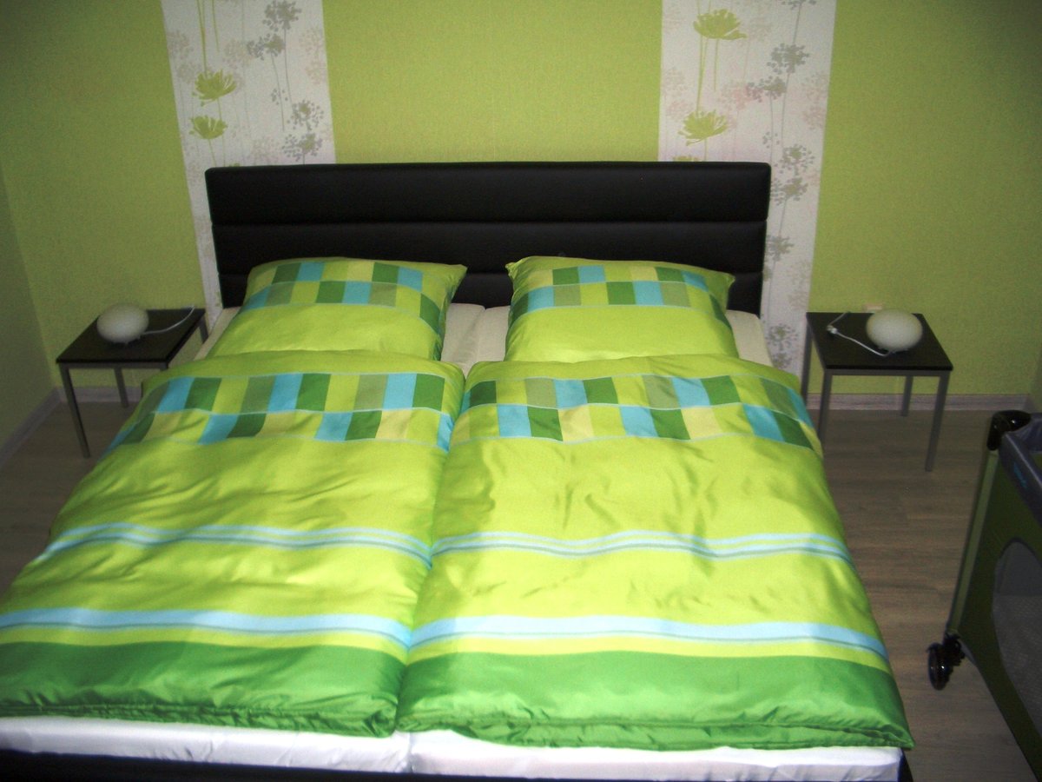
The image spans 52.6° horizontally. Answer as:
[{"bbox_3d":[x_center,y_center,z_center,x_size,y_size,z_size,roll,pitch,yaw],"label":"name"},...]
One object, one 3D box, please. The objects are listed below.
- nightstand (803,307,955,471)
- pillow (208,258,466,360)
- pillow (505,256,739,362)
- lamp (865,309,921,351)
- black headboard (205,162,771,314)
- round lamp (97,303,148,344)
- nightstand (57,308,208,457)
[{"bbox_3d":[1.155,-0.002,3.490,0.385,0.378,0.410,1,27,5],"label":"nightstand"},{"bbox_3d":[-0.552,-0.212,3.238,0.720,0.230,0.650,0,27,4],"label":"pillow"},{"bbox_3d":[0.306,-0.205,3.175,0.730,0.230,0.650,0,27,4],"label":"pillow"},{"bbox_3d":[1.175,-0.191,3.315,0.175,0.125,0.175,0,27,4],"label":"lamp"},{"bbox_3d":[-0.122,-0.460,3.542,1.830,0.620,0.090,0,27,4],"label":"black headboard"},{"bbox_3d":[-1.330,-0.222,3.520,0.175,0.125,0.175,-1,27,1],"label":"round lamp"},{"bbox_3d":[-1.318,-0.027,3.683,0.385,0.378,0.410,0,27,3],"label":"nightstand"}]

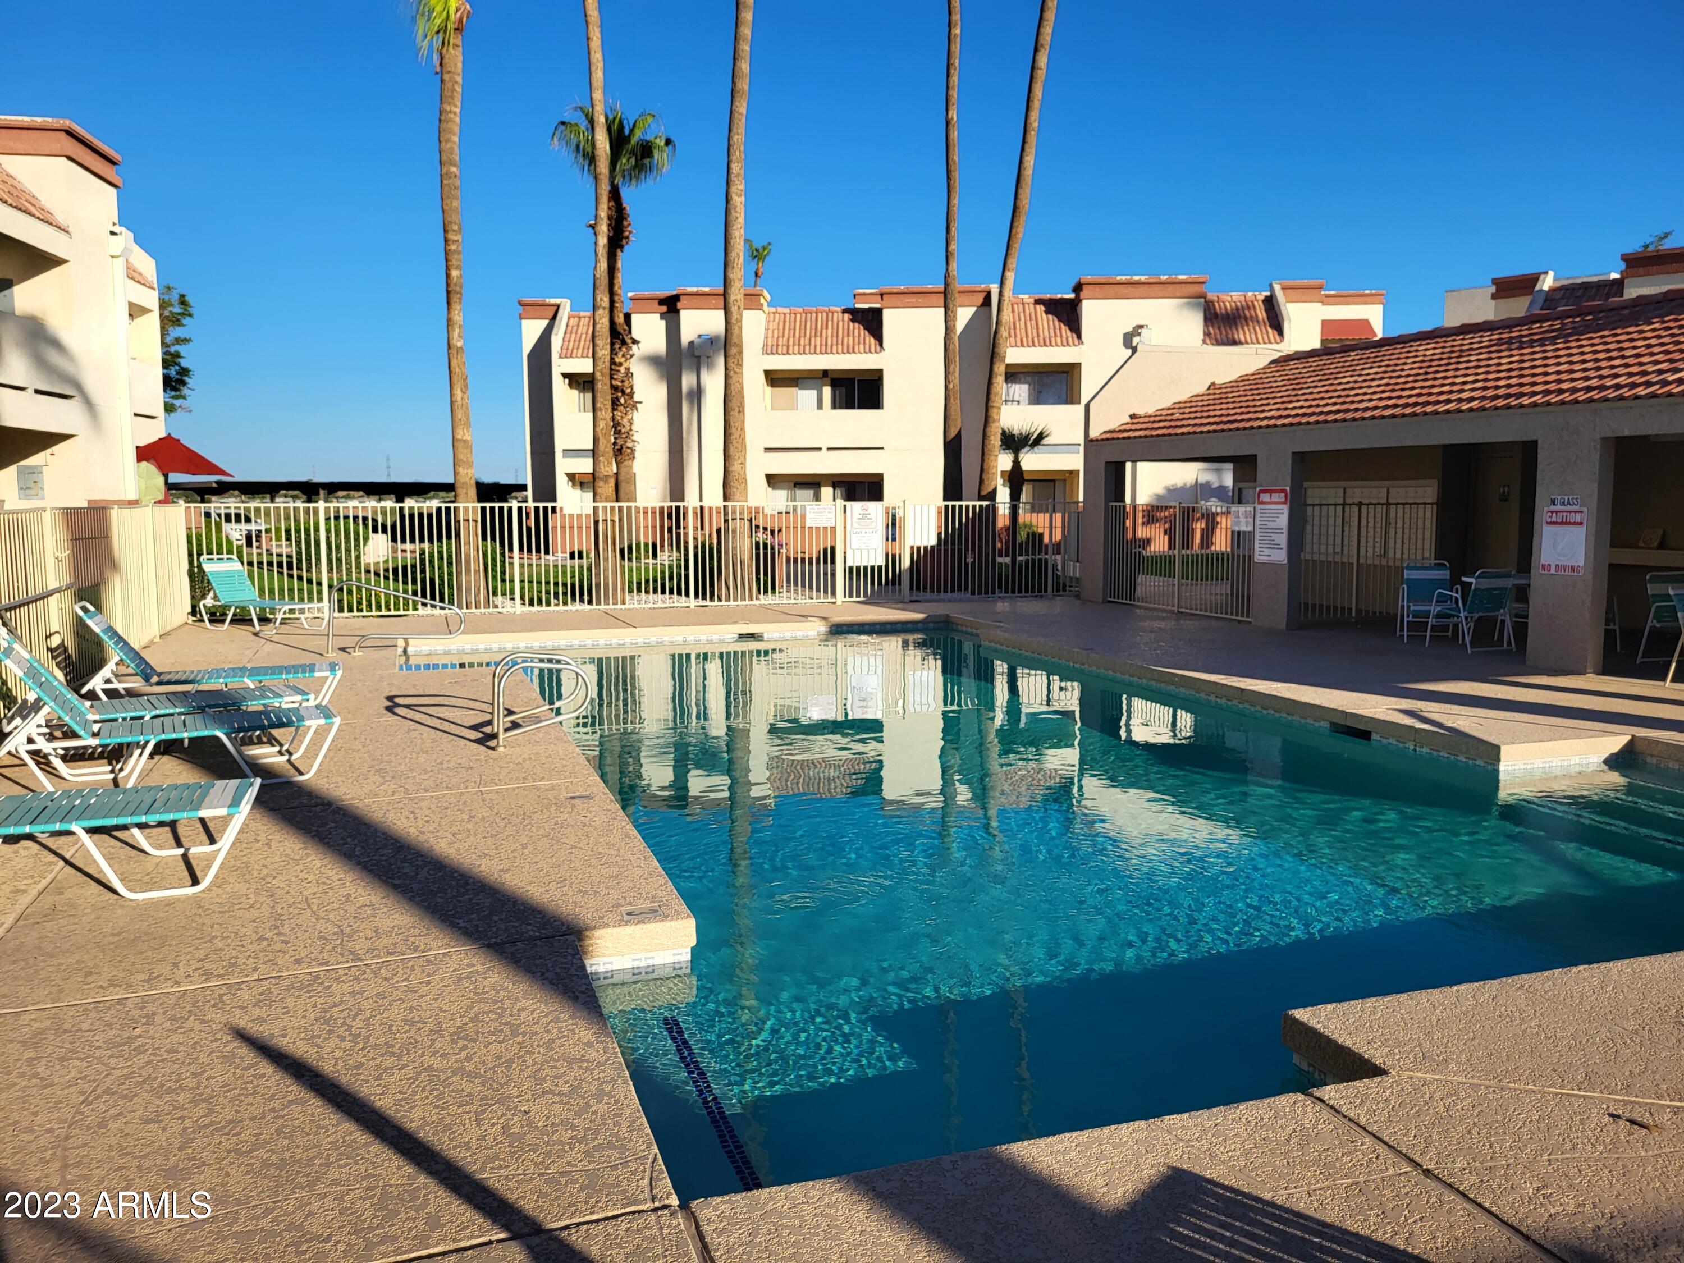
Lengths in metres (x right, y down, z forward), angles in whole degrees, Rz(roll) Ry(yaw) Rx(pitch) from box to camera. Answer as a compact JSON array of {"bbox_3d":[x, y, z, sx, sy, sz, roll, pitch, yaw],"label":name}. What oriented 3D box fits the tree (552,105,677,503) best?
[{"bbox_3d":[-5.683,-7.527,32.187,3.132,11.332,3.132,0,6,0],"label":"tree"}]

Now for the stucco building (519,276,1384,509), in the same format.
[{"bbox_3d":[2.995,-5.832,37.389,22.739,6.897,12.000,0,6,3],"label":"stucco building"}]

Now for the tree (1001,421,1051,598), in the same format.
[{"bbox_3d":[2.951,-2.121,21.455,1.143,2.843,1.143,0,6,0],"label":"tree"}]

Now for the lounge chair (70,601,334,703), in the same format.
[{"bbox_3d":[-4.532,0.194,9.171,1.690,0.870,0.670,-3,7,-23],"label":"lounge chair"}]

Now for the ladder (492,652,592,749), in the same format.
[{"bbox_3d":[-1.991,0.430,8.349,0.630,0.550,0.570,-2,6,-19],"label":"ladder"}]

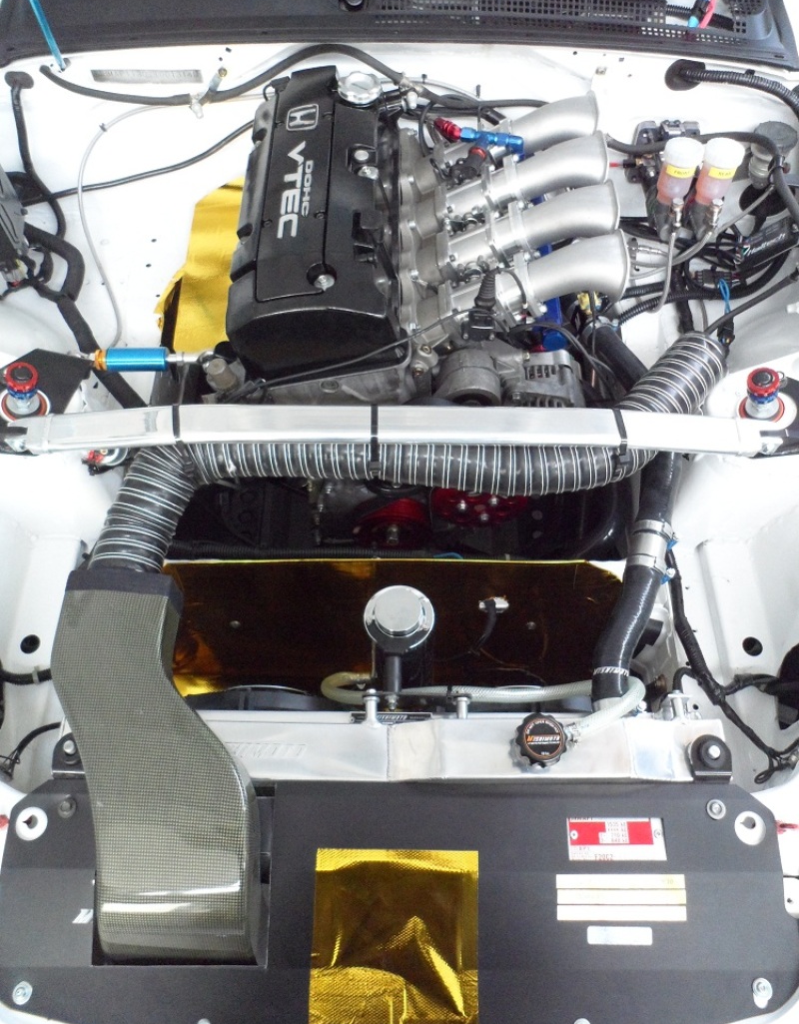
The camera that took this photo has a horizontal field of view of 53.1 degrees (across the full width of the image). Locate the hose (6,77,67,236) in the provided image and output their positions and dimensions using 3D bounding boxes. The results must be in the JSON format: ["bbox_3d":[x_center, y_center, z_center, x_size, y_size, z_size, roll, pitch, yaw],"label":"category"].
[{"bbox_3d":[-0.503,-0.492,1.110,0.068,0.150,0.150,0,57,0],"label":"hose"}]

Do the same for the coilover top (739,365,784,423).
[{"bbox_3d":[0.452,-0.147,1.000,0.051,0.050,0.051,0,57,0],"label":"coilover top"}]

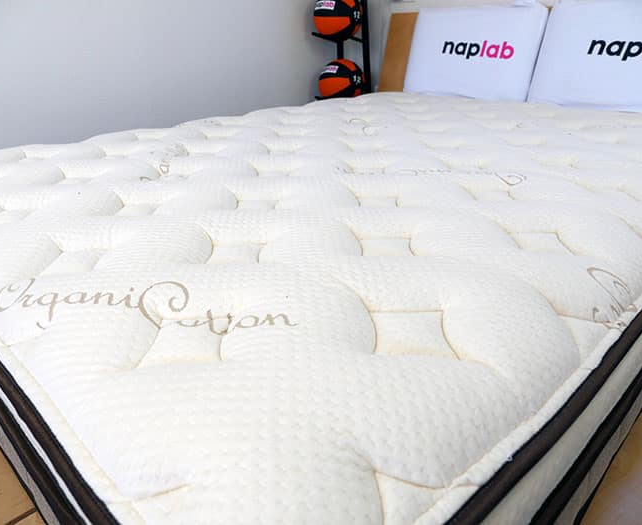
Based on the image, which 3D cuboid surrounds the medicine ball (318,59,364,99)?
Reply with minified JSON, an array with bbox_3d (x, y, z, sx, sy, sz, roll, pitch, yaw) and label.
[{"bbox_3d":[0.116,-0.968,2.625,0.250,0.250,0.250,-1,24,1],"label":"medicine ball"}]

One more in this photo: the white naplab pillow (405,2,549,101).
[{"bbox_3d":[0.684,-0.900,2.155,0.610,0.400,0.130,19,18,38],"label":"white naplab pillow"}]

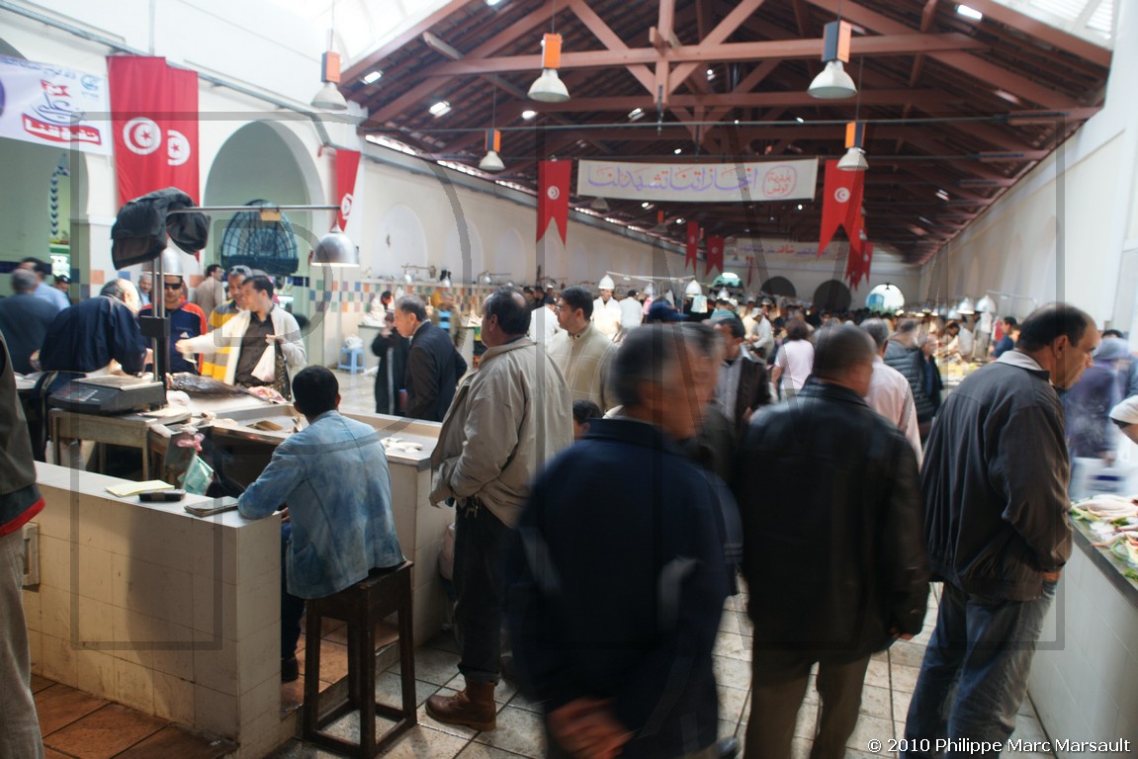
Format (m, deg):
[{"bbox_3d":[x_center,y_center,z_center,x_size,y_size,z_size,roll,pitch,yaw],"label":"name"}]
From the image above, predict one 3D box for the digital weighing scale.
[{"bbox_3d":[-2.231,0.077,3.678,0.350,0.120,0.390,5,7,16],"label":"digital weighing scale"}]

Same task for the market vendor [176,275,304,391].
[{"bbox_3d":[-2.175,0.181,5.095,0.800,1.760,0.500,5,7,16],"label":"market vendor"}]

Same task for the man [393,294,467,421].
[{"bbox_3d":[-0.822,0.323,4.447,0.420,1.630,0.500,7,8,30],"label":"man"}]

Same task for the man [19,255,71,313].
[{"bbox_3d":[-4.425,-0.131,6.406,0.360,1.773,0.520,1,7,-18],"label":"man"}]

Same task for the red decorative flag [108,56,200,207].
[{"bbox_3d":[-6.048,-3.232,11.000,1.200,2.600,0.150,0,7,-23],"label":"red decorative flag"}]

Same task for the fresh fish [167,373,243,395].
[{"bbox_3d":[-2.348,0.035,4.925,0.580,0.110,0.170,5,7,15],"label":"fresh fish"}]

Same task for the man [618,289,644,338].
[{"bbox_3d":[1.035,-0.683,13.204,0.480,1.739,0.310,5,7,17],"label":"man"}]

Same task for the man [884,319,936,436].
[{"bbox_3d":[2.796,0.318,6.336,0.520,1.650,0.360,9,8,38],"label":"man"}]

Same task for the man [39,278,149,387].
[{"bbox_3d":[-2.764,0.208,4.405,0.680,1.600,0.520,0,7,-28],"label":"man"}]

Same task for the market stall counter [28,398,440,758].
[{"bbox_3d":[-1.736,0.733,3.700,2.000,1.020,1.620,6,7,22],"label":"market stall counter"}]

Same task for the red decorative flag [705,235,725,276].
[{"bbox_3d":[5.650,-4.766,29.500,0.700,1.550,0.060,6,7,21],"label":"red decorative flag"}]

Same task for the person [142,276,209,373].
[{"bbox_3d":[-2.856,0.091,5.503,0.510,1.724,0.310,1,7,-18],"label":"person"}]

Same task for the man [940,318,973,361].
[{"bbox_3d":[5.990,-0.159,11.852,0.600,1.580,0.500,3,7,-3],"label":"man"}]

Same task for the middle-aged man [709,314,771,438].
[{"bbox_3d":[0.904,0.452,4.348,0.520,1.610,0.340,9,8,37],"label":"middle-aged man"}]

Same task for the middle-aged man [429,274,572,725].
[{"bbox_3d":[-0.281,0.483,3.060,0.440,1.700,0.530,7,7,25],"label":"middle-aged man"}]

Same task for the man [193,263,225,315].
[{"bbox_3d":[-4.771,-0.638,10.053,0.500,1.750,0.330,7,7,27],"label":"man"}]

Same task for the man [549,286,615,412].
[{"bbox_3d":[0.037,0.368,4.307,0.510,1.786,0.320,9,9,38],"label":"man"}]

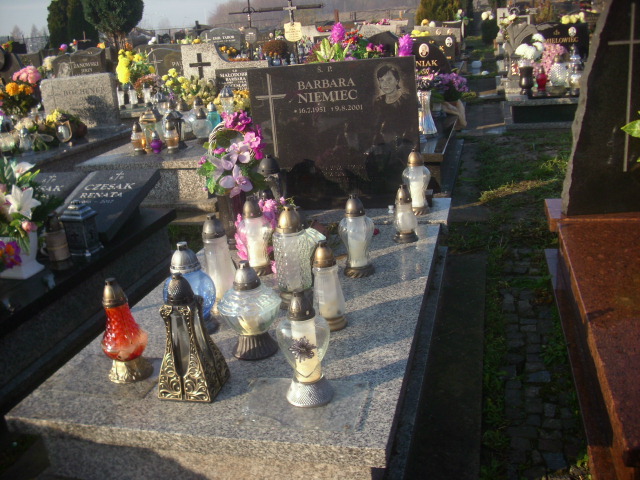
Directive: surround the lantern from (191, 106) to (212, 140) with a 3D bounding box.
[{"bbox_3d":[-0.974,-0.944,5.600,0.164,0.270,0.164,-9,17,-8],"label":"lantern"}]

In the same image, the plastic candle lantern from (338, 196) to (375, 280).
[{"bbox_3d":[0.131,-0.021,2.556,0.137,0.308,0.137,0,18,14],"label":"plastic candle lantern"}]

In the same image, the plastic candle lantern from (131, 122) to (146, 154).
[{"bbox_3d":[-1.286,-0.718,4.811,0.108,0.218,0.108,0,21,15],"label":"plastic candle lantern"}]

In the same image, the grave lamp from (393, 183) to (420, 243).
[{"bbox_3d":[0.320,-0.097,2.578,0.094,0.213,0.094,0,24,15],"label":"grave lamp"}]

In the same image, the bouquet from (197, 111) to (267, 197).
[{"bbox_3d":[-0.373,-0.349,2.840,0.300,0.337,0.200,0,18,14],"label":"bouquet"}]

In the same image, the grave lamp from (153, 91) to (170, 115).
[{"bbox_3d":[-1.423,-1.146,6.150,0.135,0.360,0.135,0,18,14],"label":"grave lamp"}]

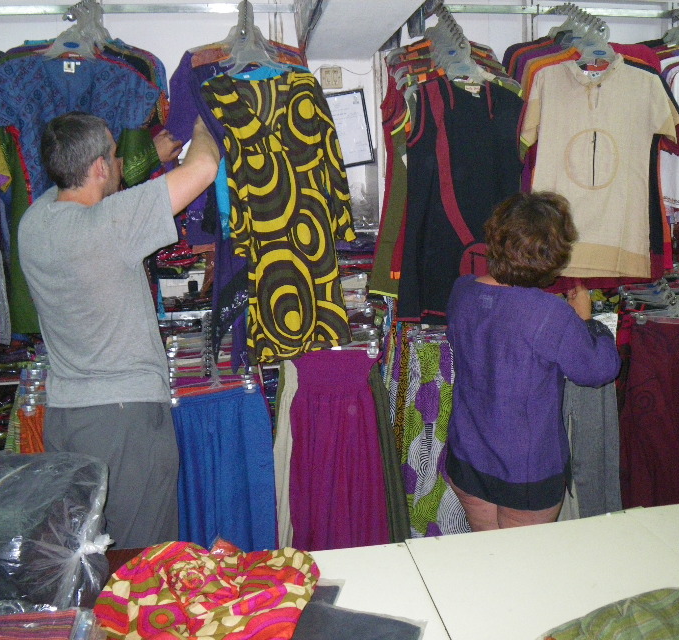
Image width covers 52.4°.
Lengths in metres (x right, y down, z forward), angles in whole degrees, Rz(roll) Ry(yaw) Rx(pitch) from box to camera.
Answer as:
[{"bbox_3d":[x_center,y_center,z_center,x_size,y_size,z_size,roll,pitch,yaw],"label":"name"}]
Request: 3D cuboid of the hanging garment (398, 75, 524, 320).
[{"bbox_3d":[0.410,-0.399,2.337,0.410,0.800,0.120,0,8,0],"label":"hanging garment"}]

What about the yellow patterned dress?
[{"bbox_3d":[-0.188,-0.319,2.197,0.400,0.880,0.130,-8,9,-7],"label":"yellow patterned dress"}]

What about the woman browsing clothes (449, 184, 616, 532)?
[{"bbox_3d":[0.606,0.404,2.157,0.450,1.580,0.400,3,9,22],"label":"woman browsing clothes"}]

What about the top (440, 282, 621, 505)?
[{"bbox_3d":[0.592,0.197,2.118,0.440,0.670,0.360,3,9,22],"label":"top"}]

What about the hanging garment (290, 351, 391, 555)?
[{"bbox_3d":[-0.004,0.508,2.495,0.350,0.820,0.120,0,8,0],"label":"hanging garment"}]

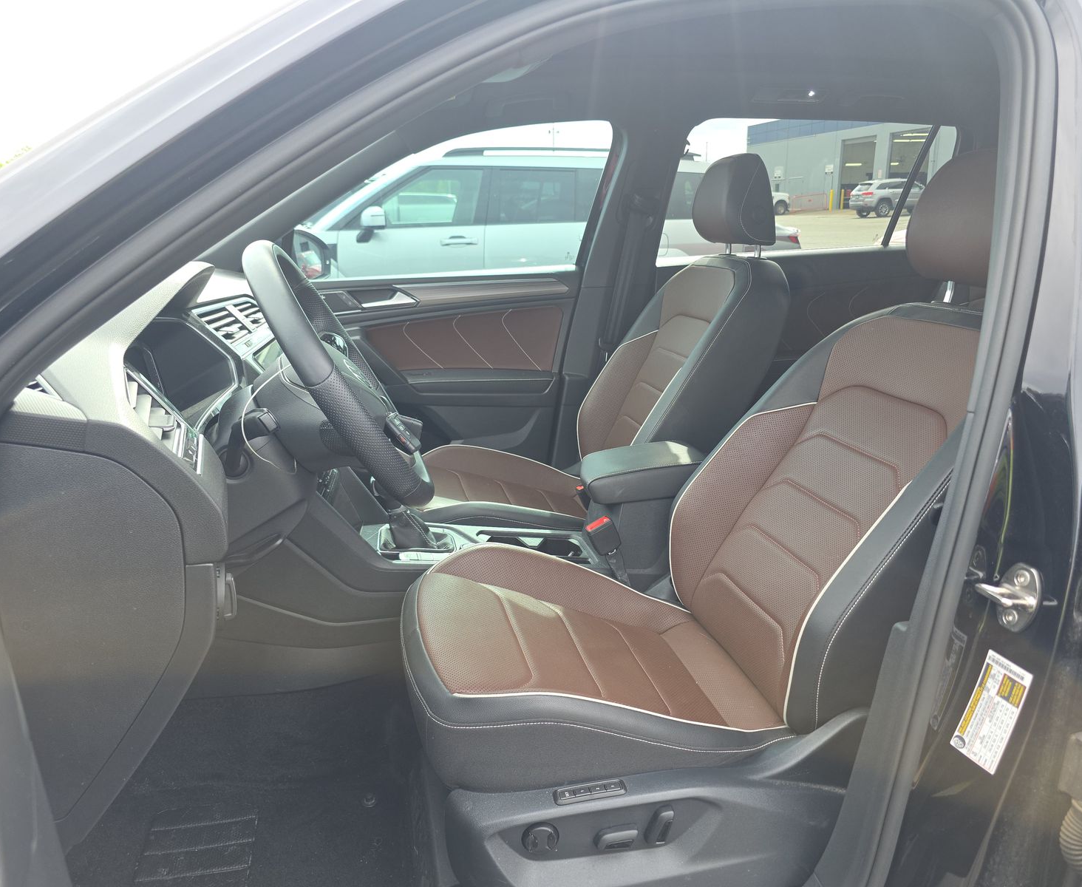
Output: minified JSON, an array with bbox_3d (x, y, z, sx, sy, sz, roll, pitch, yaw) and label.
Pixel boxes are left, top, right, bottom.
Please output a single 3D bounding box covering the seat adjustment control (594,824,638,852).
[{"bbox_3d":[0.087,0.457,0.909,0.050,0.024,0.022,-5,18,-13],"label":"seat adjustment control"}]

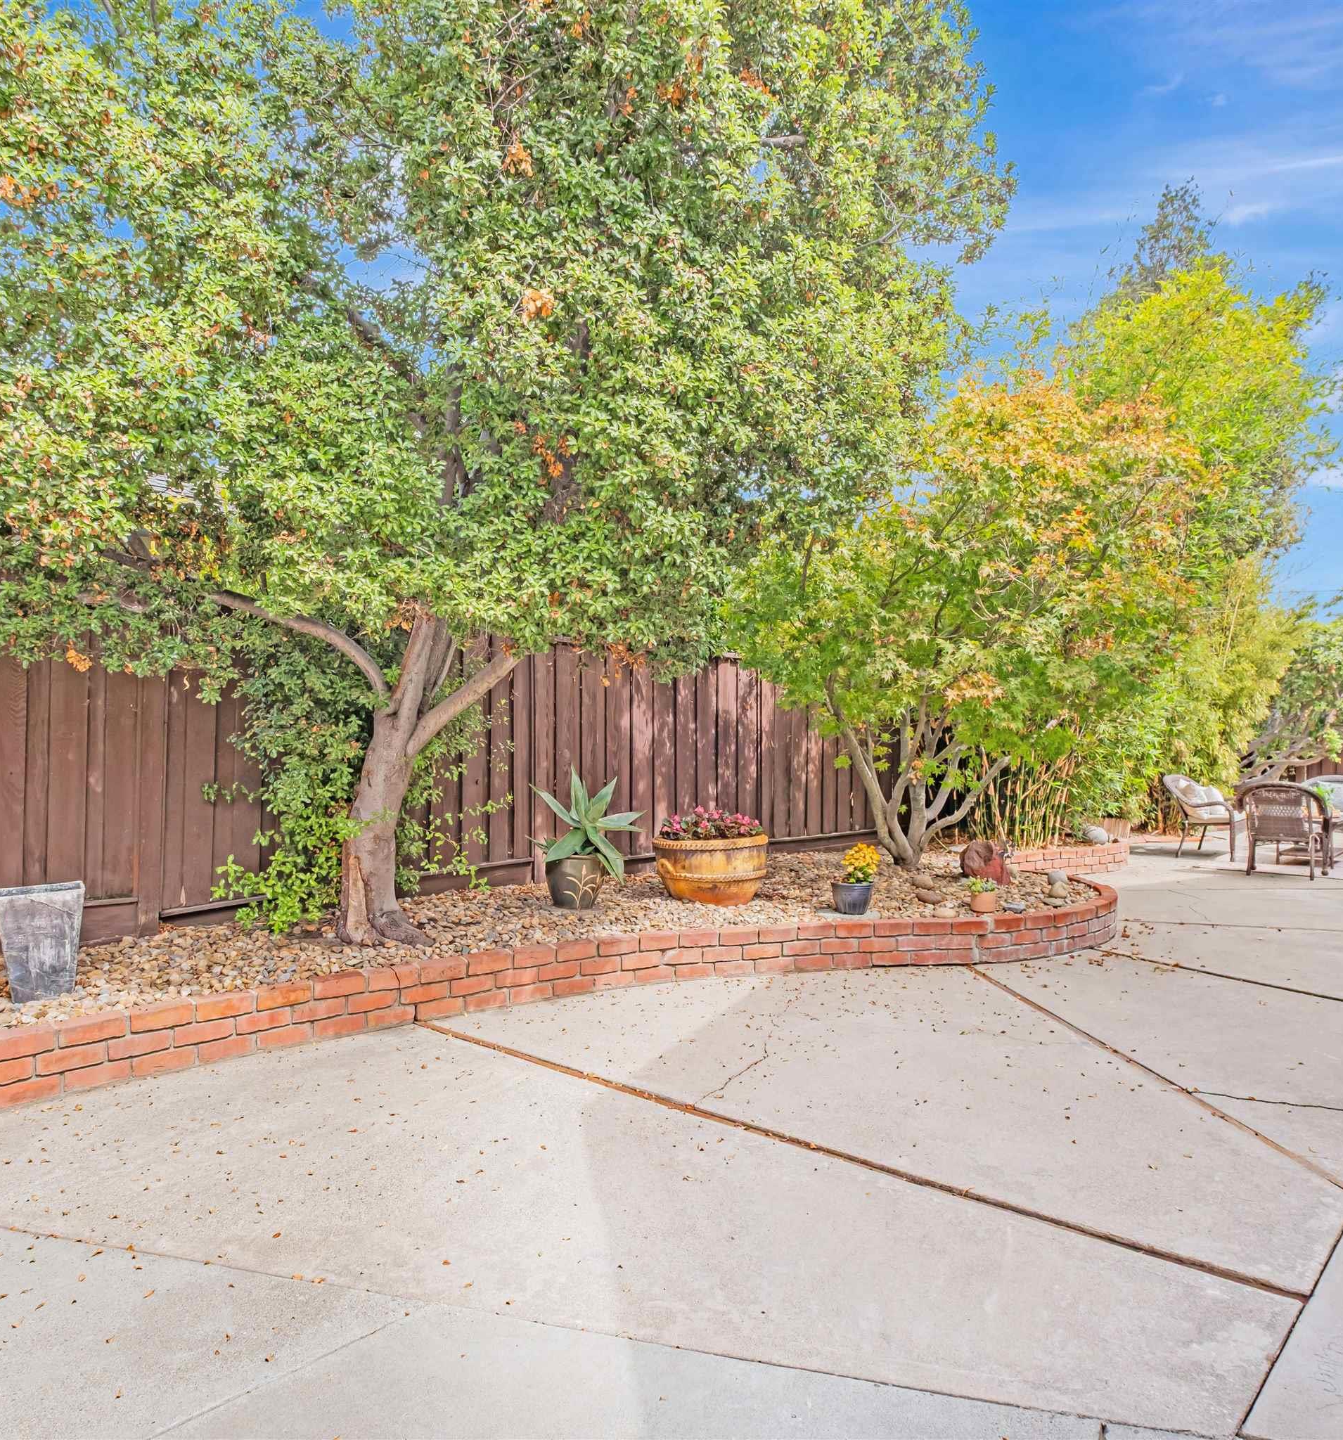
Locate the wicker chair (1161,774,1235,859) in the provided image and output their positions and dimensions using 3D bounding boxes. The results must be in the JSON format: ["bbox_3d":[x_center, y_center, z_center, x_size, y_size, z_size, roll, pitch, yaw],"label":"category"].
[{"bbox_3d":[5.620,1.020,9.400,0.660,0.870,0.740,1,-2,-39],"label":"wicker chair"}]

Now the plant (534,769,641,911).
[{"bbox_3d":[-0.505,0.715,5.420,0.650,0.830,0.600,0,-2,-6],"label":"plant"}]

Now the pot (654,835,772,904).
[{"bbox_3d":[0.247,0.920,5.600,0.700,0.400,0.700,0,0,0],"label":"pot"}]

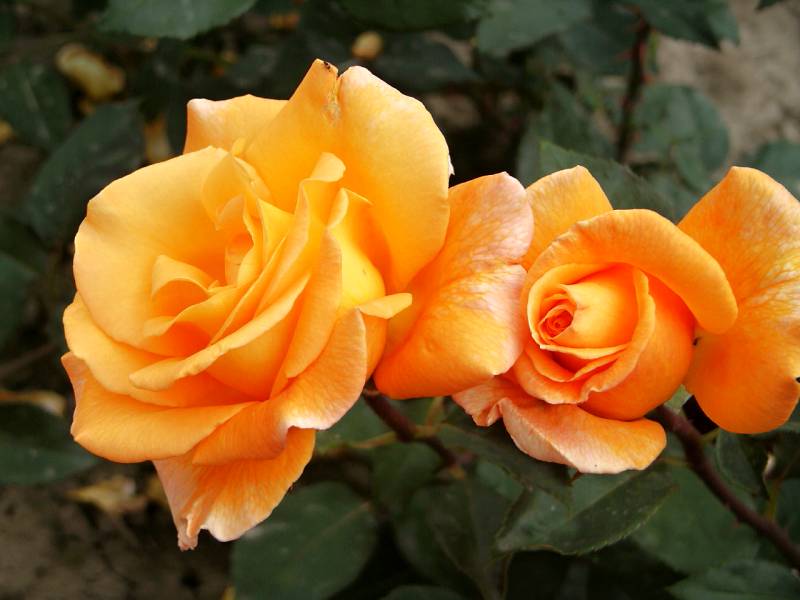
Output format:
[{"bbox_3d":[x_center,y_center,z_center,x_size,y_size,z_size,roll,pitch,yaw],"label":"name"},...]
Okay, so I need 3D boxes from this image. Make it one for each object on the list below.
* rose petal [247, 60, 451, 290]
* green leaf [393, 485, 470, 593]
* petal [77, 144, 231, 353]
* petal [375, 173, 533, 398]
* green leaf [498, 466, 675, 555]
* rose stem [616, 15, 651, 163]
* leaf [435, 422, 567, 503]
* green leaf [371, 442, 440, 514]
[{"bbox_3d":[-0.014,-0.035,0.495,0.056,0.063,0.027,3,3,5],"label":"rose petal"},{"bbox_3d":[0.010,0.077,0.575,0.022,0.013,0.036,-18,52,-7],"label":"green leaf"},{"bbox_3d":[-0.067,-0.013,0.485,0.045,0.054,0.024,6,6,-24],"label":"petal"},{"bbox_3d":[0.015,-0.004,0.490,0.042,0.061,0.025,12,6,0],"label":"petal"},{"bbox_3d":[0.057,0.065,0.545,0.056,0.014,0.027,-23,43,-17],"label":"green leaf"},{"bbox_3d":[0.087,-0.078,0.660,0.011,0.059,0.011,7,24,-2],"label":"rose stem"},{"bbox_3d":[0.032,0.050,0.550,0.042,0.013,0.024,23,43,17],"label":"leaf"},{"bbox_3d":[0.002,0.057,0.565,0.022,0.012,0.027,-9,46,-9],"label":"green leaf"}]

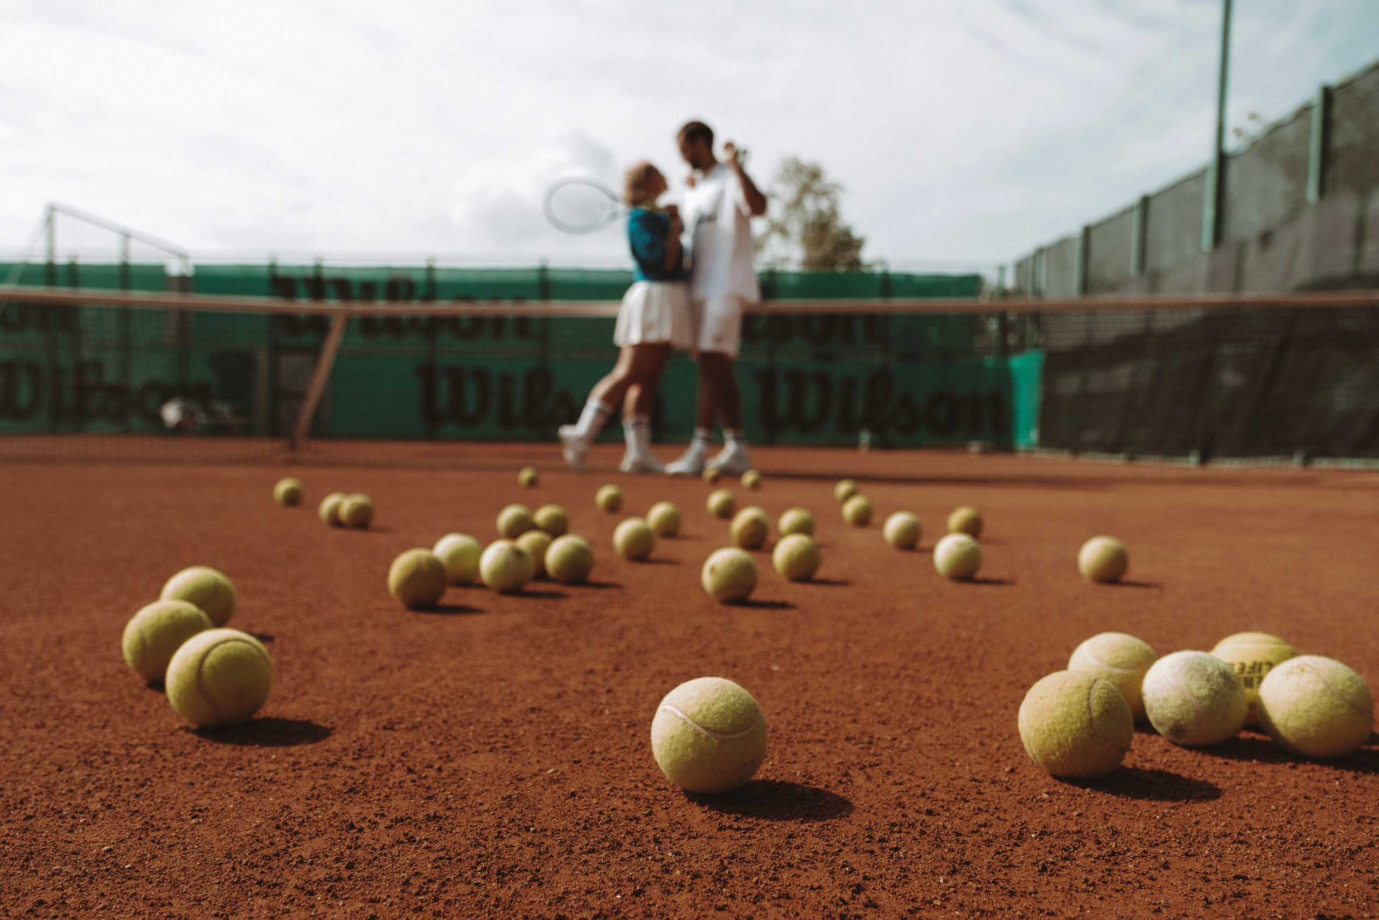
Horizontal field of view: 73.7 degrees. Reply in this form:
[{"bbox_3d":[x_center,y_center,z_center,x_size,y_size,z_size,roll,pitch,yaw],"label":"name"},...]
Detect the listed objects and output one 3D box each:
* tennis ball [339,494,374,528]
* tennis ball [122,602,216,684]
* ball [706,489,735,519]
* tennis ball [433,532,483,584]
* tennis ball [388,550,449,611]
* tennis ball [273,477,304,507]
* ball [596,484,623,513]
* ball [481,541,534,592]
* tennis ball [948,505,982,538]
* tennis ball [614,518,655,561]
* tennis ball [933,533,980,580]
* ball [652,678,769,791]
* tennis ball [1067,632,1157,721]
[{"bbox_3d":[-0.639,0.098,1.765,0.067,0.067,0.067,1,2,0],"label":"tennis ball"},{"bbox_3d":[-0.420,0.148,0.746,0.067,0.067,0.067,1,2,0],"label":"tennis ball"},{"bbox_3d":[0.073,0.101,2.120,0.067,0.067,0.067,1,2,0],"label":"ball"},{"bbox_3d":[-0.295,0.127,1.170,0.067,0.067,0.067,1,2,0],"label":"tennis ball"},{"bbox_3d":[-0.297,0.131,1.013,0.067,0.067,0.067,1,2,0],"label":"tennis ball"},{"bbox_3d":[-0.897,0.074,2.068,0.067,0.067,0.067,1,2,0],"label":"tennis ball"},{"bbox_3d":[-0.182,0.091,2.115,0.067,0.067,0.067,1,2,0],"label":"ball"},{"bbox_3d":[-0.227,0.132,1.146,0.067,0.067,0.067,1,2,0],"label":"ball"},{"bbox_3d":[0.564,0.128,1.877,0.067,0.067,0.067,1,2,0],"label":"tennis ball"},{"bbox_3d":[-0.091,0.129,1.508,0.067,0.067,0.067,1,2,0],"label":"tennis ball"},{"bbox_3d":[0.390,0.140,1.337,0.067,0.067,0.067,1,2,0],"label":"tennis ball"},{"bbox_3d":[0.012,0.166,0.554,0.067,0.067,0.067,1,2,0],"label":"ball"},{"bbox_3d":[0.327,0.167,0.706,0.067,0.067,0.067,1,2,0],"label":"tennis ball"}]

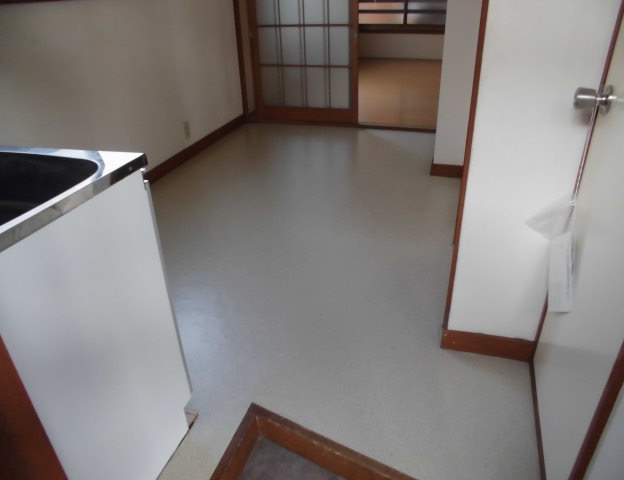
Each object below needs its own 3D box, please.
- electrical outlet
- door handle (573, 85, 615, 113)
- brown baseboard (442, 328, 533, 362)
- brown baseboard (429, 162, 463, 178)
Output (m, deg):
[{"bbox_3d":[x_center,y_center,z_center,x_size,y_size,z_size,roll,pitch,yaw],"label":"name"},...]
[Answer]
[{"bbox_3d":[-0.858,-0.760,3.317,0.010,0.120,0.070,7,31,16],"label":"electrical outlet"},{"bbox_3d":[0.615,-0.306,1.055,0.066,0.063,0.063,7,31,16],"label":"door handle"},{"bbox_3d":[0.572,0.343,1.582,0.283,0.080,0.020,7,31,16],"label":"brown baseboard"},{"bbox_3d":[0.832,-0.422,2.937,0.200,0.077,0.020,7,31,16],"label":"brown baseboard"}]

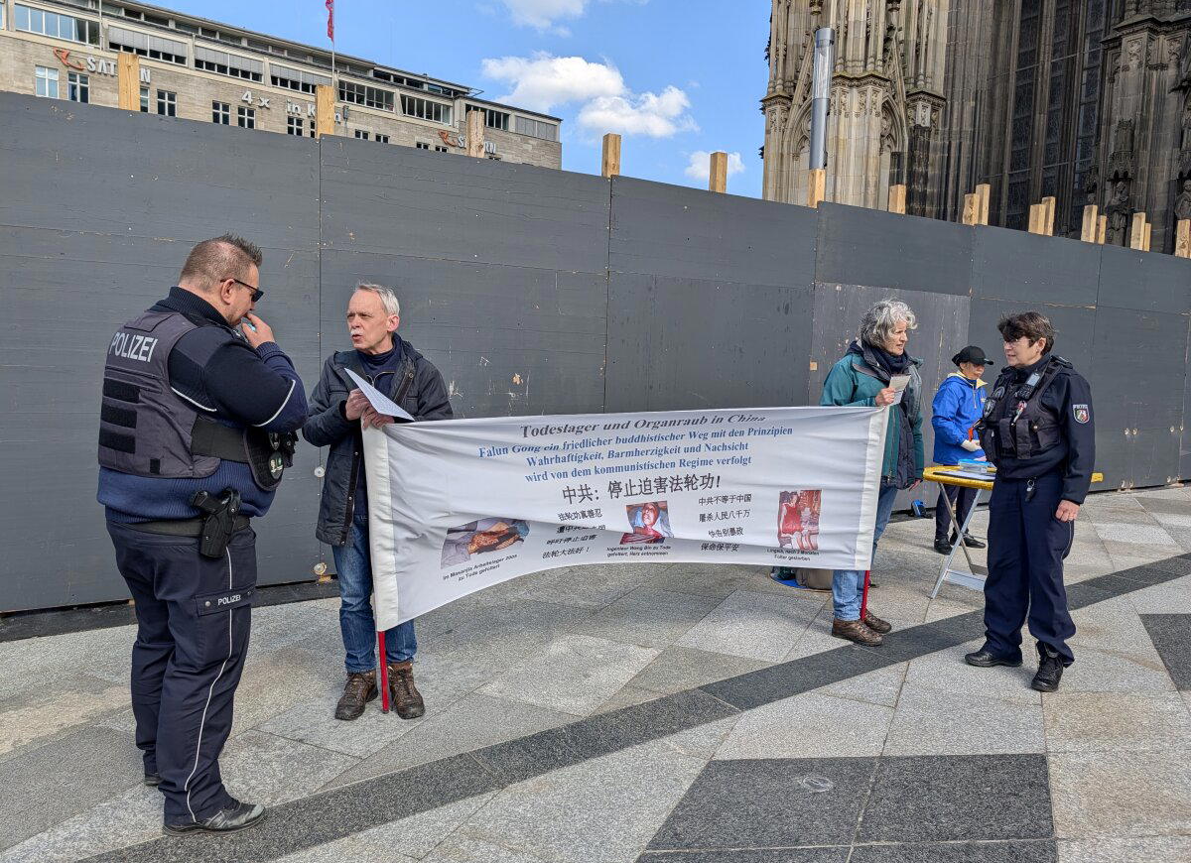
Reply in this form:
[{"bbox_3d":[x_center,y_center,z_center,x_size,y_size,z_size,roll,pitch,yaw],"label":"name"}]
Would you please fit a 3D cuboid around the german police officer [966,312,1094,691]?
[{"bbox_3d":[2.035,0.290,3.884,0.430,1.680,0.540,-1,5,-28],"label":"german police officer"}]

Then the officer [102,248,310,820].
[{"bbox_3d":[-1.239,0.302,2.611,0.570,1.837,0.610,-3,6,-44],"label":"officer"}]

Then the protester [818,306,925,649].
[{"bbox_3d":[1.475,0.191,4.396,0.530,1.775,0.440,-2,6,-41],"label":"protester"}]

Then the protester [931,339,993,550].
[{"bbox_3d":[2.892,0.113,6.504,0.500,1.569,0.410,-1,5,-27],"label":"protester"}]

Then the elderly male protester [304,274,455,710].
[{"bbox_3d":[-0.900,0.276,3.401,0.570,1.750,0.460,2,5,6],"label":"elderly male protester"}]

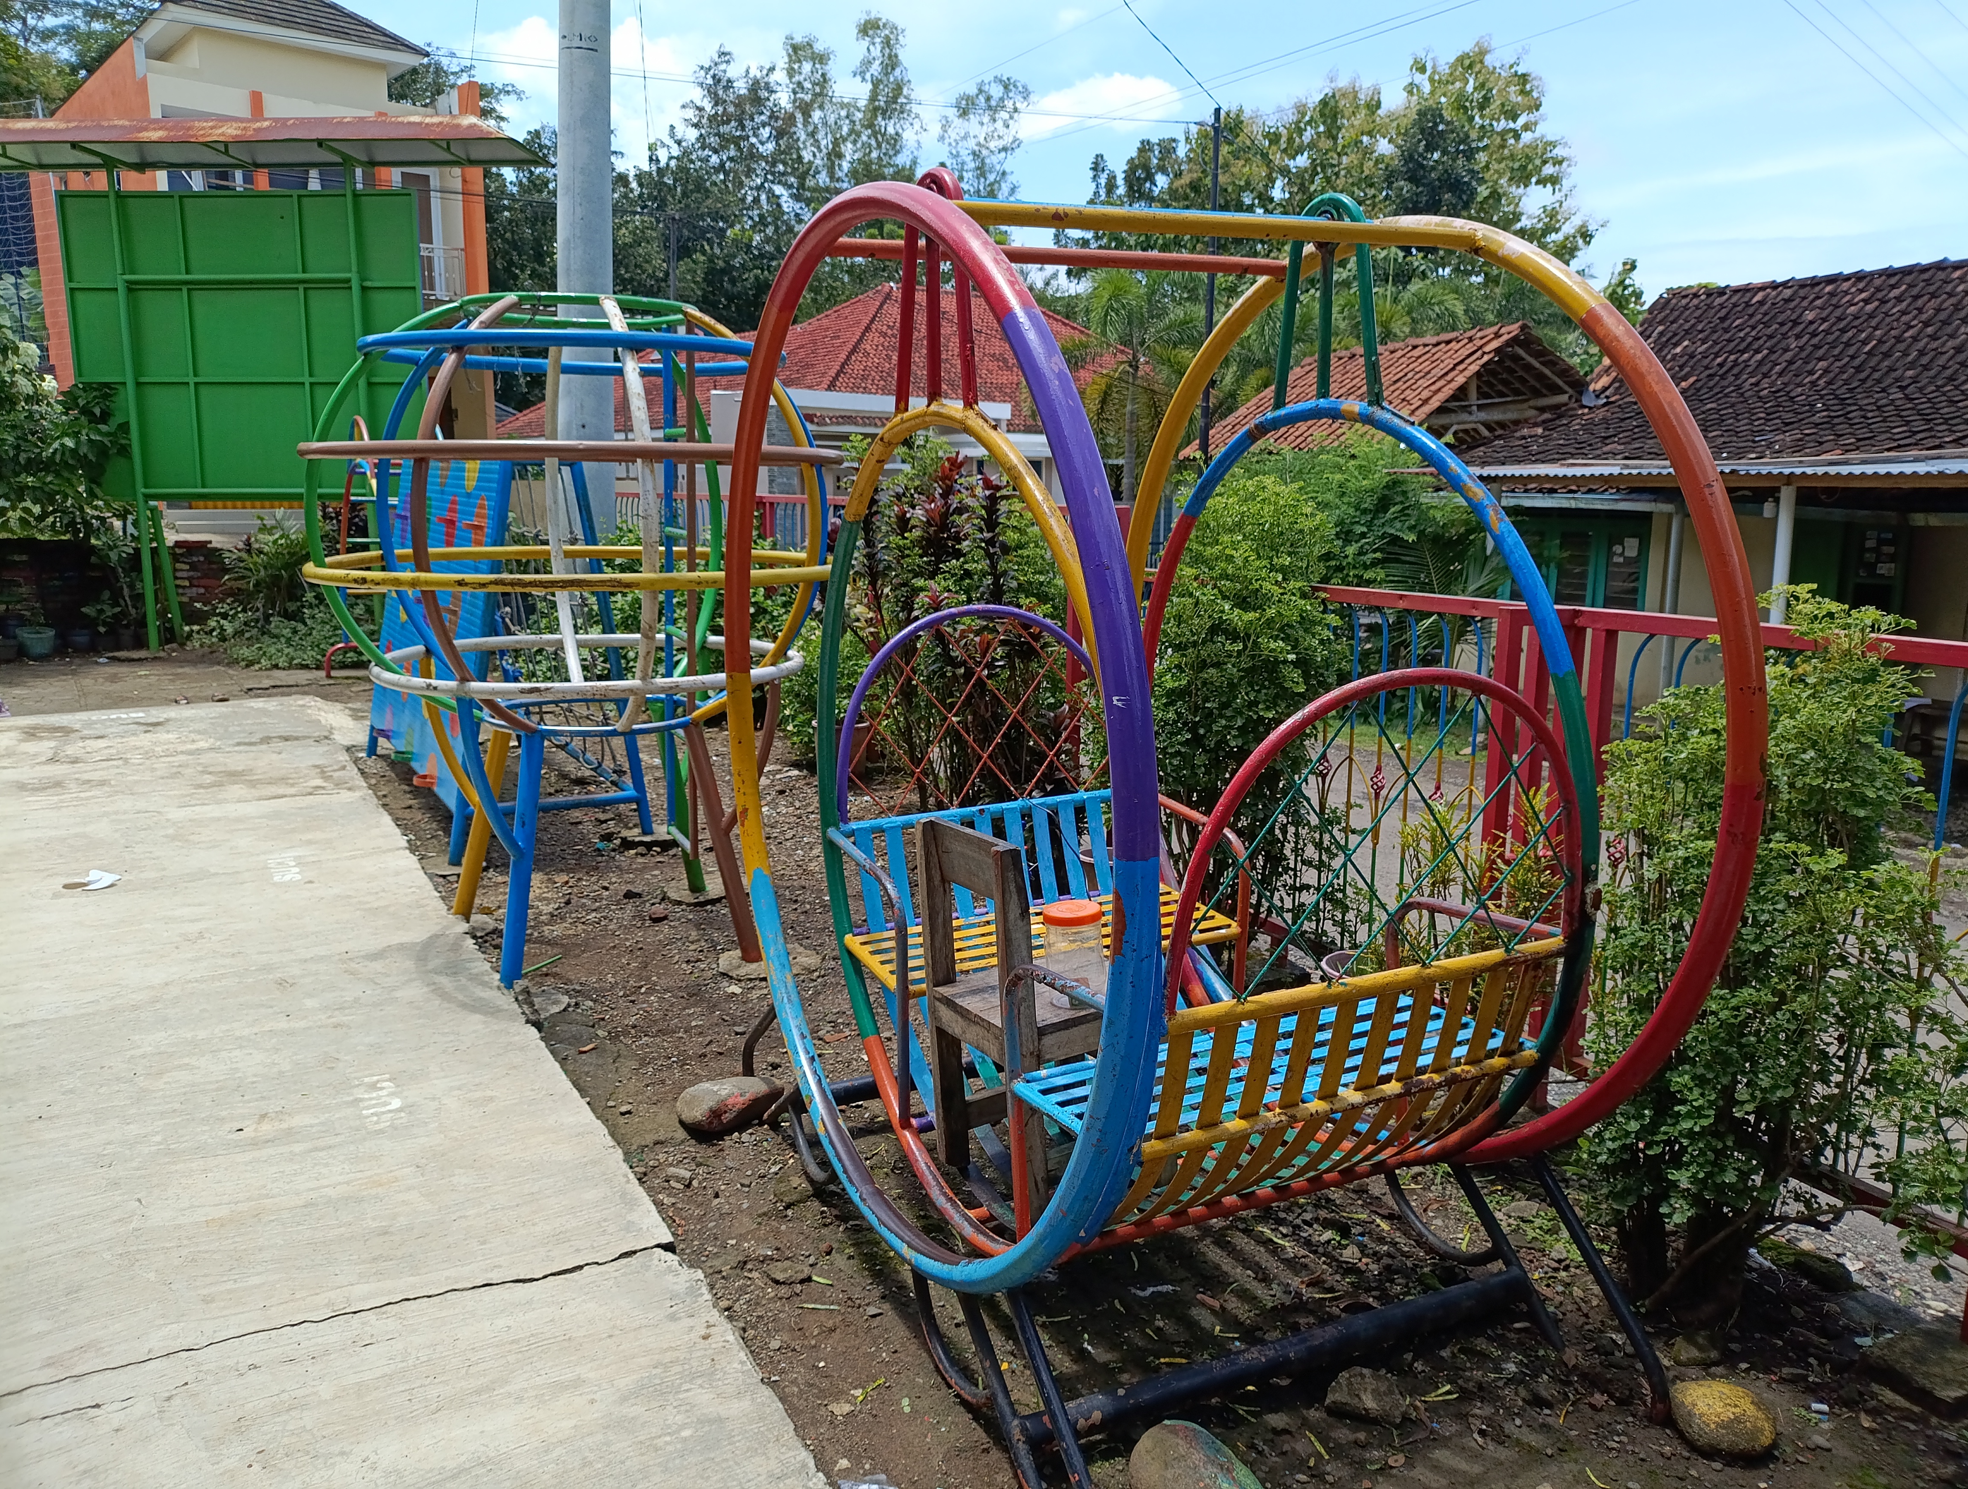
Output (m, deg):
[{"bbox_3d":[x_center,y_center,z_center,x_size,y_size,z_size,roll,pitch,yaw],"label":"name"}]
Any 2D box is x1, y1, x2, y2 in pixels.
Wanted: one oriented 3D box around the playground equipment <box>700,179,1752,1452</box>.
[{"bbox_3d":[0.258,-0.021,2.559,1.050,1.900,1.720,-5,12,-26],"label":"playground equipment"}]

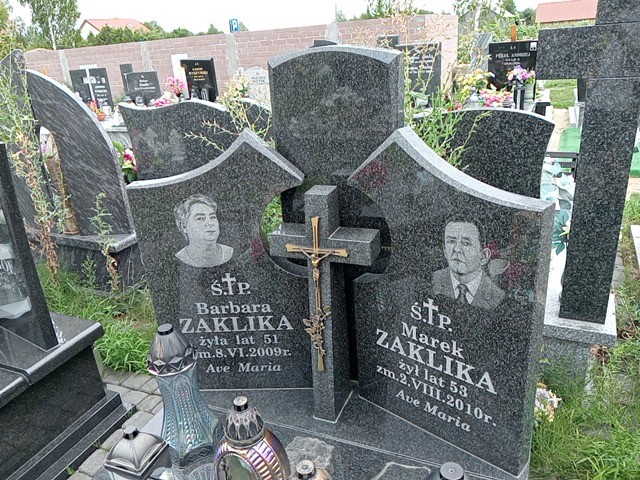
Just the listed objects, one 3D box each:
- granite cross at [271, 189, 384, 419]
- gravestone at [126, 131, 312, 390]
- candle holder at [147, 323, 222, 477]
[{"bbox_3d":[0.018,0.197,1.488,0.300,0.685,0.146,5,24,24],"label":"granite cross"},{"bbox_3d":[-0.277,0.093,1.593,0.511,0.846,0.066,-2,22,6],"label":"gravestone"},{"bbox_3d":[-0.385,0.412,1.426,0.169,0.396,0.162,-12,23,-18],"label":"candle holder"}]

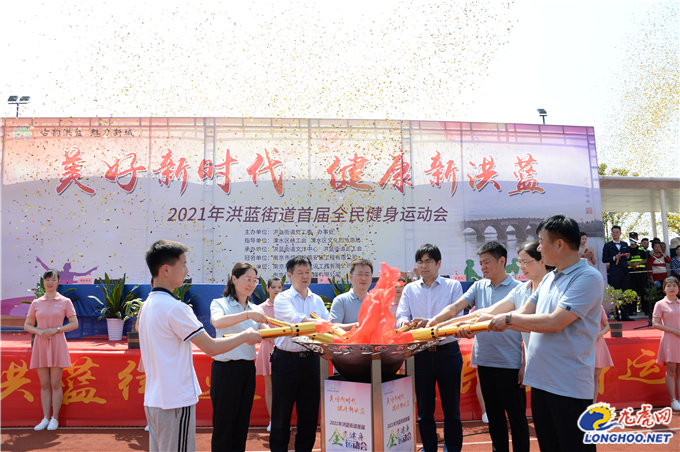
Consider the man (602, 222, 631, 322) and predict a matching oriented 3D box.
[{"bbox_3d":[5.295,0.886,10.060,0.520,1.782,0.380,-1,-7,5],"label":"man"}]

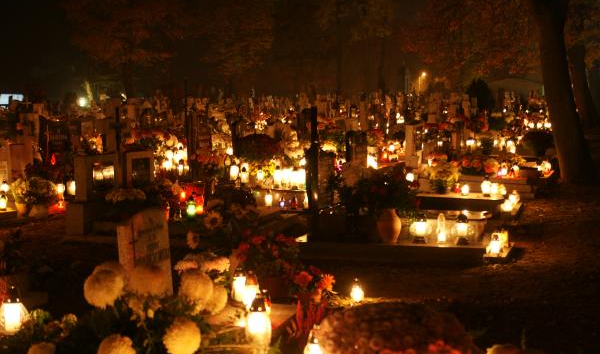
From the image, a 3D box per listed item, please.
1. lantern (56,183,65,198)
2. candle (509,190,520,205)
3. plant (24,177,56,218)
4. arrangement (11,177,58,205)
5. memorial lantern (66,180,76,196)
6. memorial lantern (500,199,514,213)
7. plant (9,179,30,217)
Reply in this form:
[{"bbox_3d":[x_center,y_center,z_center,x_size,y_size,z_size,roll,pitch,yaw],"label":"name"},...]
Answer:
[{"bbox_3d":[-2.954,0.167,10.700,0.100,0.175,0.100,0,6,0],"label":"lantern"},{"bbox_3d":[2.655,0.253,10.700,0.120,0.200,0.120,0,6,0],"label":"candle"},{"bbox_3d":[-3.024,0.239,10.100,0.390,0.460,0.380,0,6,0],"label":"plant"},{"bbox_3d":[-3.321,0.181,10.800,0.560,0.350,0.450,2,6,20],"label":"arrangement"},{"bbox_3d":[-2.953,0.136,11.200,0.125,0.210,0.125,0,5,0],"label":"memorial lantern"},{"bbox_3d":[2.436,0.347,10.200,0.120,0.175,0.120,0,6,0],"label":"memorial lantern"},{"bbox_3d":[-3.463,0.265,10.700,0.270,0.460,0.270,2,6,20],"label":"plant"}]

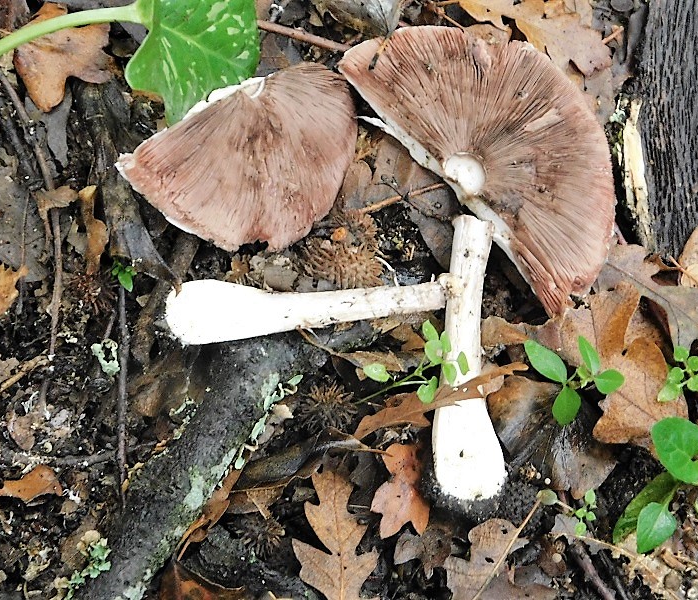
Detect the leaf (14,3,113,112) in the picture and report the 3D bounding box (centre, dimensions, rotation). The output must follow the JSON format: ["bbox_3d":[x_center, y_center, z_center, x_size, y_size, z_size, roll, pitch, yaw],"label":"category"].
[{"bbox_3d":[-0.152,-0.130,0.630,0.053,0.018,0.068,0,70,0],"label":"leaf"}]

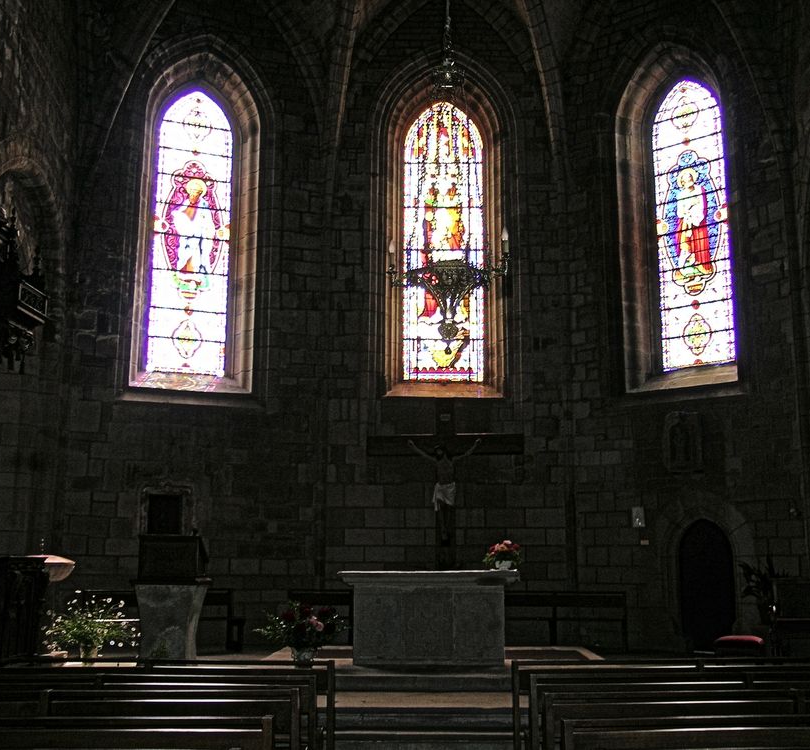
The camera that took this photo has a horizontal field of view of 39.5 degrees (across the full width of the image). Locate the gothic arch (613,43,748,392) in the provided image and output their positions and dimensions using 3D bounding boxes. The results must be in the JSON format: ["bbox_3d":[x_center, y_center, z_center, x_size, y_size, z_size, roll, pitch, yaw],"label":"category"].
[{"bbox_3d":[3.749,-2.134,15.319,1.675,4.746,0.500,-8,-13,41],"label":"gothic arch"}]

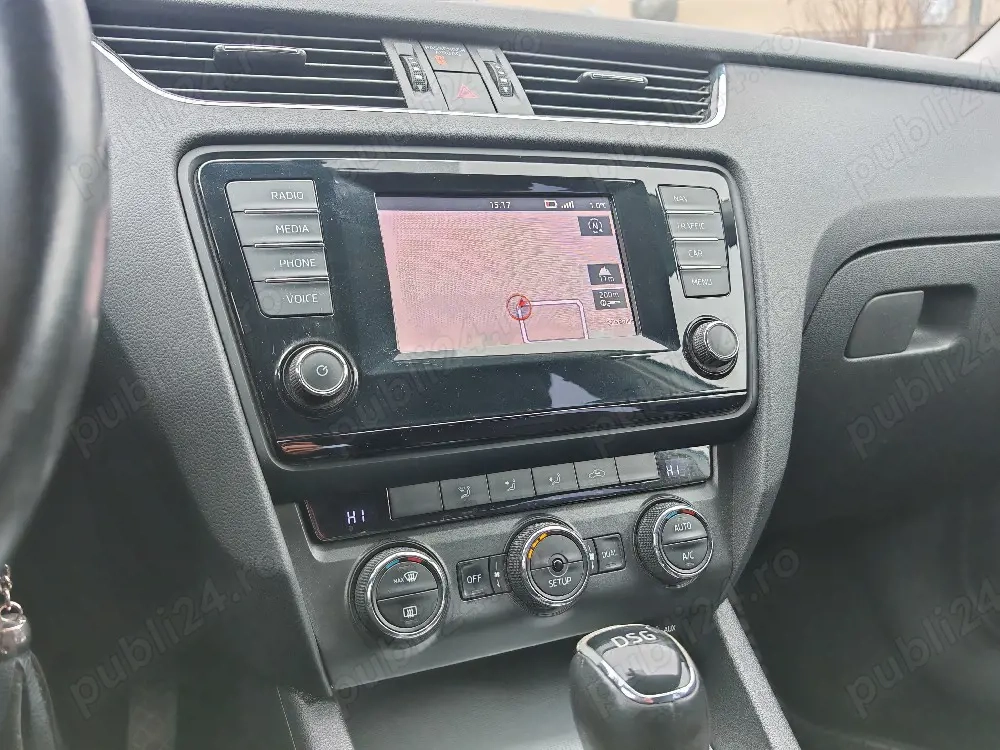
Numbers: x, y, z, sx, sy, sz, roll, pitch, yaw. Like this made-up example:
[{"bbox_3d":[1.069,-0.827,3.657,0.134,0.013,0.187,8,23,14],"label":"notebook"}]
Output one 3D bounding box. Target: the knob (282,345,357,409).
[{"bbox_3d":[-0.074,-0.001,0.323,0.029,0.029,0.013,-5,-12,-23],"label":"knob"}]

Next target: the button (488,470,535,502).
[{"bbox_3d":[0.004,0.055,0.389,0.024,0.015,0.008,-5,-9,-23],"label":"button"}]

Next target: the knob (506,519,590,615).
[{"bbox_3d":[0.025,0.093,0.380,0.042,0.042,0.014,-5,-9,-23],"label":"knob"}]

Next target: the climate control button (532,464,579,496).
[{"bbox_3d":[0.027,0.051,0.384,0.023,0.014,0.005,-5,-10,-23],"label":"climate control button"}]

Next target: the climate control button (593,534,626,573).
[{"bbox_3d":[0.056,0.091,0.402,0.015,0.018,0.008,-5,-9,-23],"label":"climate control button"}]

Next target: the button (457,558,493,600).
[{"bbox_3d":[-0.012,0.094,0.359,0.016,0.017,0.005,-5,-10,-23],"label":"button"}]

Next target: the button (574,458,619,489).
[{"bbox_3d":[0.048,0.050,0.393,0.023,0.014,0.005,-5,-10,-23],"label":"button"}]

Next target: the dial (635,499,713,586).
[{"bbox_3d":[0.090,0.084,0.395,0.042,0.042,0.013,-5,-10,-23],"label":"dial"}]

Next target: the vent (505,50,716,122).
[{"bbox_3d":[0.074,-0.170,0.476,0.143,0.025,0.060,-5,55,-23],"label":"vent"}]

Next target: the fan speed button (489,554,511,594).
[{"bbox_3d":[-0.001,0.093,0.363,0.009,0.016,0.005,-5,-10,-23],"label":"fan speed button"}]

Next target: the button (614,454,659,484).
[{"bbox_3d":[0.072,0.049,0.417,0.024,0.015,0.008,-5,-9,-23],"label":"button"}]

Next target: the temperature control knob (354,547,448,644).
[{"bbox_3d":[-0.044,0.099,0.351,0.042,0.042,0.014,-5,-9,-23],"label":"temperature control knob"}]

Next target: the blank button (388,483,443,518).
[{"bbox_3d":[-0.039,0.057,0.357,0.025,0.014,0.005,-5,-10,-23],"label":"blank button"}]

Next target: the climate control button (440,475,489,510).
[{"bbox_3d":[-0.018,0.057,0.379,0.024,0.015,0.008,-5,-9,-23],"label":"climate control button"}]

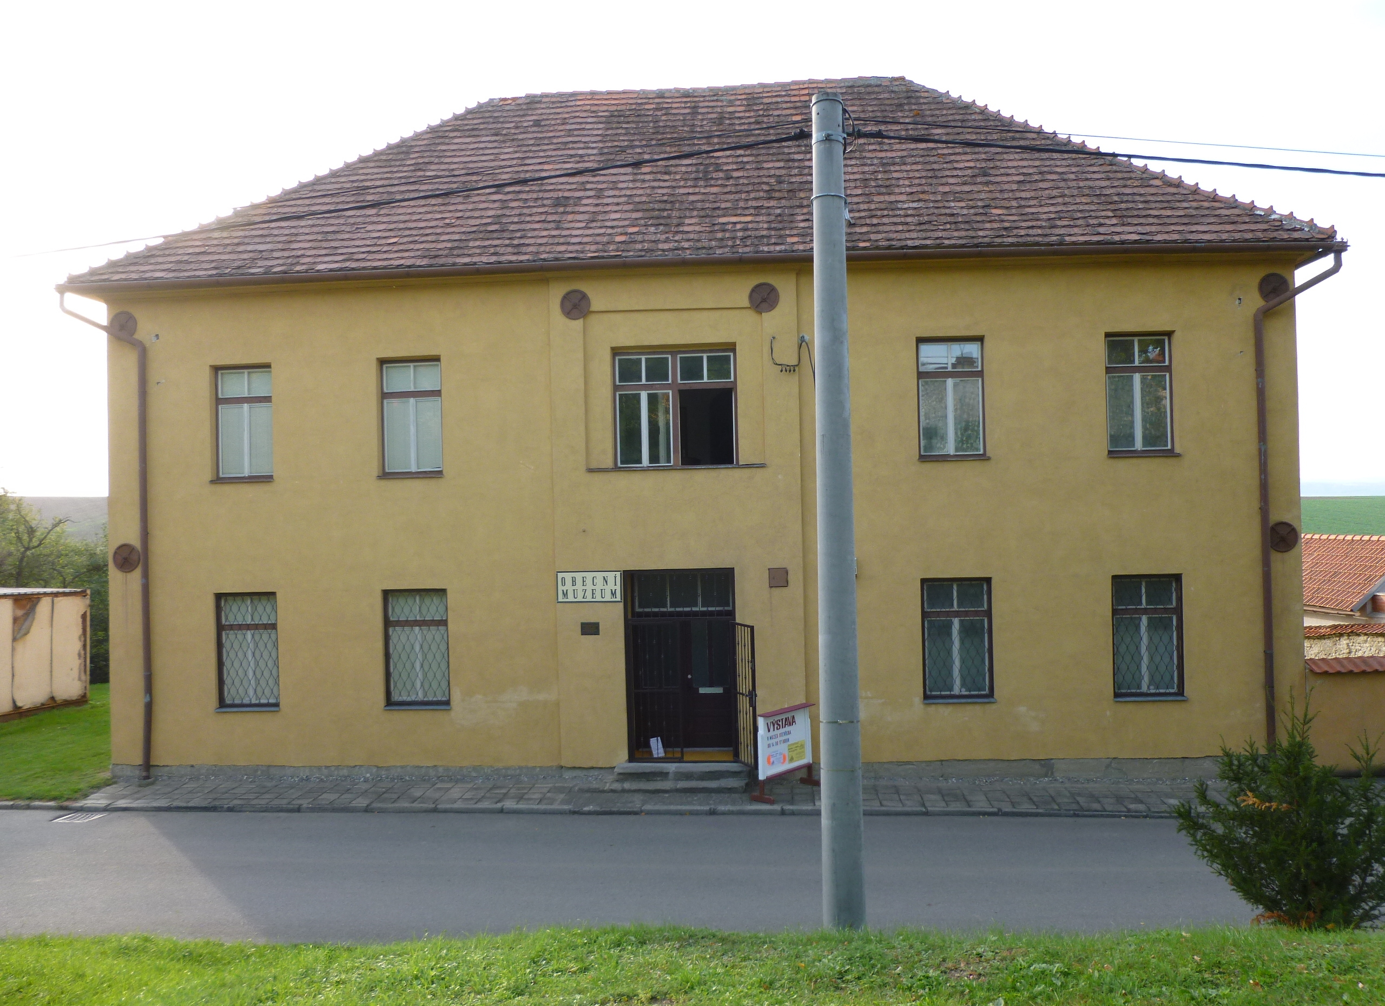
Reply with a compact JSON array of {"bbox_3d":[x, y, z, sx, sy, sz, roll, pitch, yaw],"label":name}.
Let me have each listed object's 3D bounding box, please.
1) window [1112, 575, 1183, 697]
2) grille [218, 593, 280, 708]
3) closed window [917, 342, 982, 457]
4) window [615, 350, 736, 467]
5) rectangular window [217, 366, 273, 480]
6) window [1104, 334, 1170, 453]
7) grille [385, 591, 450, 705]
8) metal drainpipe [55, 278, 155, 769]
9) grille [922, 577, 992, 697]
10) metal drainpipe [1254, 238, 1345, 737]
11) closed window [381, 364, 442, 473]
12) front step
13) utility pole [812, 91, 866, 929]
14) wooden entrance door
[{"bbox_3d":[6.931,2.012,17.057,1.050,1.850,0.060,-1,0,4],"label":"window"},{"bbox_3d":[-7.043,2.332,17.818,1.000,1.820,0.060,-1,-1,4],"label":"grille"},{"bbox_3d":[4.023,-1.628,17.444,1.040,1.880,0.140,-1,0,4],"label":"closed window"},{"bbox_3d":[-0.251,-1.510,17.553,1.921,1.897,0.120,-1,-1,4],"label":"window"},{"bbox_3d":[-7.150,-1.312,18.073,1.012,1.802,0.120,-1,-1,4],"label":"rectangular window"},{"bbox_3d":[6.859,-1.681,17.227,1.030,1.860,0.140,-1,0,4],"label":"window"},{"bbox_3d":[-4.311,2.267,17.704,1.029,1.819,0.120,-1,-1,4],"label":"grille"},{"bbox_3d":[-9.205,0.552,17.624,1.213,7.700,0.570,-1,-1,4],"label":"metal drainpipe"},{"bbox_3d":[4.090,2.085,17.275,1.070,1.850,0.060,-1,0,4],"label":"grille"},{"bbox_3d":[9.064,0.159,16.574,1.130,7.700,0.500,-1,0,4],"label":"metal drainpipe"},{"bbox_3d":[-4.433,-1.391,17.900,1.023,1.849,0.120,-1,-1,4],"label":"closed window"},{"bbox_3d":[-0.245,4.188,17.078,2.170,0.260,0.930,-1,0,4],"label":"front step"},{"bbox_3d":[1.239,0.055,9.652,0.360,7.226,0.360,-1,-1,4],"label":"utility pole"},{"bbox_3d":[-0.112,2.555,18.372,1.740,2.960,0.150,-1,0,4],"label":"wooden entrance door"}]

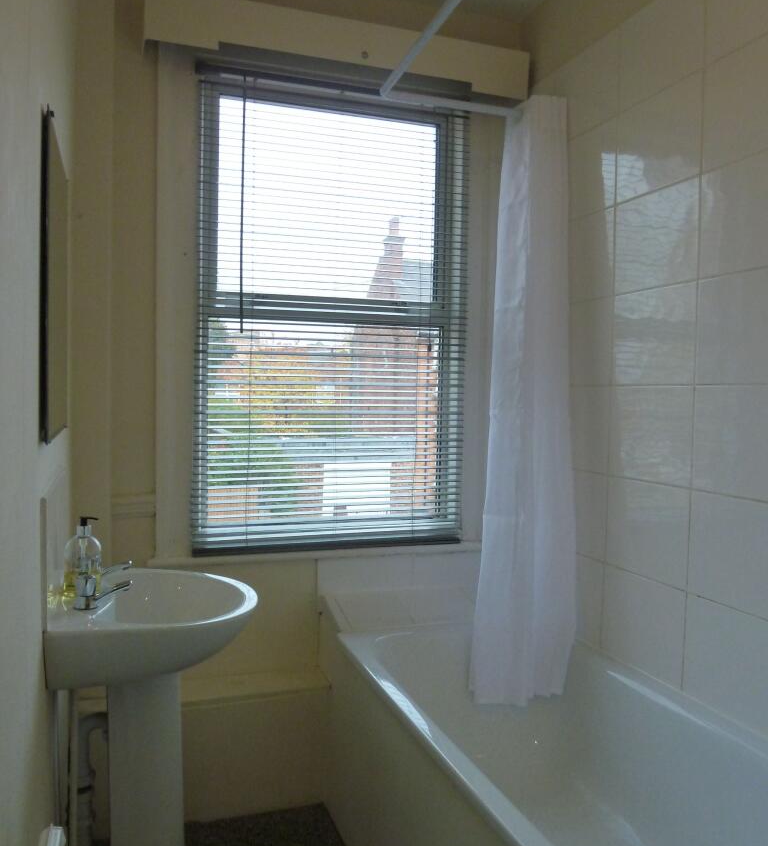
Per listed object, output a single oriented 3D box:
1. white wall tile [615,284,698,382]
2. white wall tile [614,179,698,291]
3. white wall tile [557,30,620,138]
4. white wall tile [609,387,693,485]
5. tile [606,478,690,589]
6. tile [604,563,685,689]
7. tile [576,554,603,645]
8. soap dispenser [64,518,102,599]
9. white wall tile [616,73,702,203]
[{"bbox_3d":[0.692,-0.221,1.903,0.010,0.250,0.326,0,2,-19],"label":"white wall tile"},{"bbox_3d":[0.696,-0.469,1.894,0.010,0.250,0.326,0,2,-19],"label":"white wall tile"},{"bbox_3d":[0.597,-0.977,2.186,0.010,0.250,0.326,0,2,-19],"label":"white wall tile"},{"bbox_3d":[0.687,0.028,1.912,0.010,0.250,0.326,0,2,-19],"label":"white wall tile"},{"bbox_3d":[0.681,0.276,1.921,0.010,0.250,0.326,0,2,-19],"label":"tile"},{"bbox_3d":[0.675,0.524,1.932,0.010,0.250,0.326,0,2,-19],"label":"tile"},{"bbox_3d":[0.569,0.511,2.238,0.010,0.250,0.326,0,2,-19],"label":"tile"},{"bbox_3d":[-0.659,0.292,1.627,0.082,0.180,0.080,0,2,-19],"label":"soap dispenser"},{"bbox_3d":[0.699,-0.715,1.887,0.010,0.250,0.326,0,2,-19],"label":"white wall tile"}]

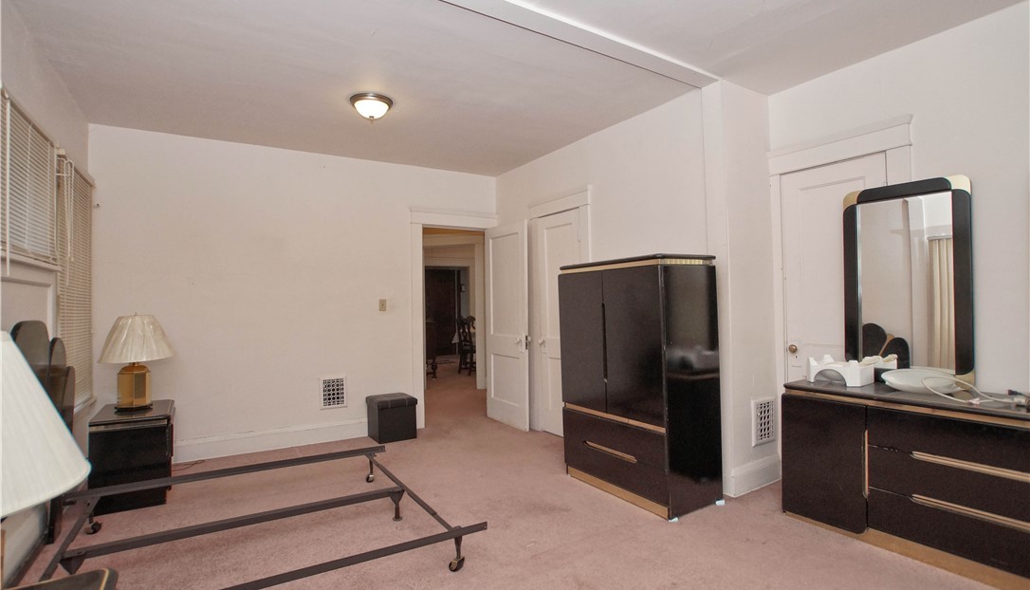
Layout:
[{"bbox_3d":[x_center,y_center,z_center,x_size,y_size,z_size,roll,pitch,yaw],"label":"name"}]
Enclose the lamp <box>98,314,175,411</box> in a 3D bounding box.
[{"bbox_3d":[-2.673,0.460,3.221,0.410,0.670,0.410,0,-1,-34],"label":"lamp"}]

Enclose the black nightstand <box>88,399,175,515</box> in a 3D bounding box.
[{"bbox_3d":[-2.579,1.071,3.119,0.400,0.560,0.610,0,-1,-34],"label":"black nightstand"}]

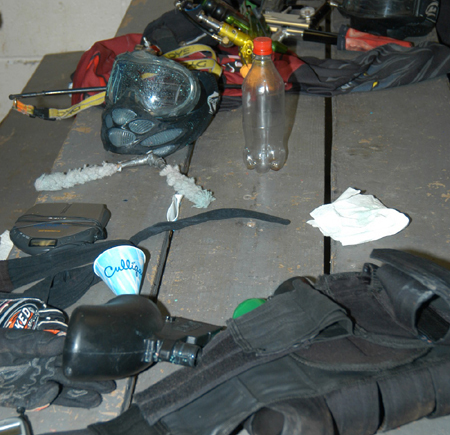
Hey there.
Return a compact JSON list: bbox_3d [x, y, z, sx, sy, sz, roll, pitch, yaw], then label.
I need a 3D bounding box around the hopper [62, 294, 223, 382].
[{"bbox_3d":[-0.101,0.147,1.509,0.196,0.090,0.118,2,28,9],"label":"hopper"}]

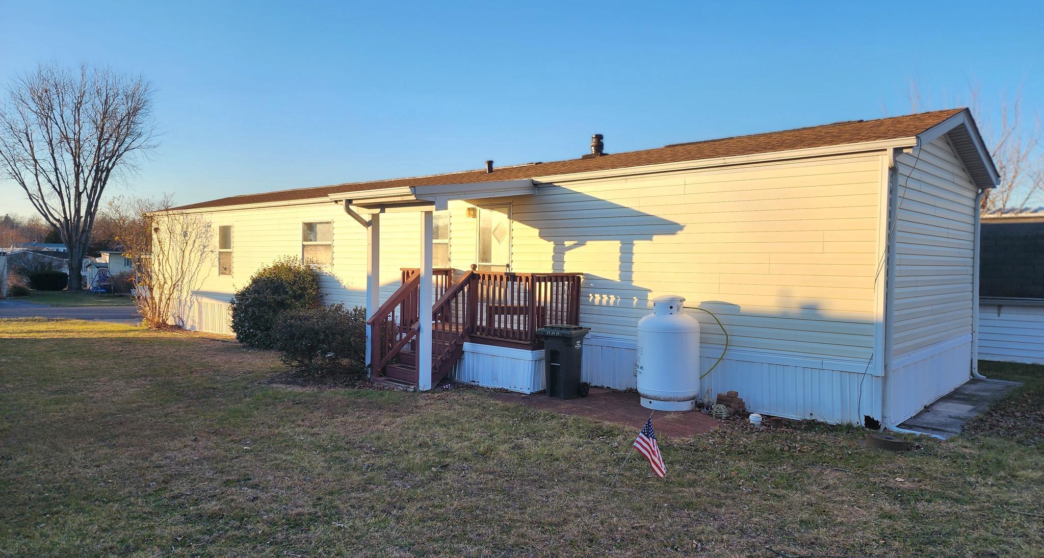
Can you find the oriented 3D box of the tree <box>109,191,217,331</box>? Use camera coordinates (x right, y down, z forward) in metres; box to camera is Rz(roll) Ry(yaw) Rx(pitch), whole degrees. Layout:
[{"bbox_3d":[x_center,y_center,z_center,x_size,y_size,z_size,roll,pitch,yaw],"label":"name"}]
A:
[{"bbox_3d":[-10.207,-0.479,19.400,2.500,3.600,2.200,2,2,43],"label":"tree"}]

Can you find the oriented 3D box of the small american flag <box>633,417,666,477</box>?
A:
[{"bbox_3d":[1.012,1.342,5.500,0.280,0.460,0.140,1,1,11],"label":"small american flag"}]

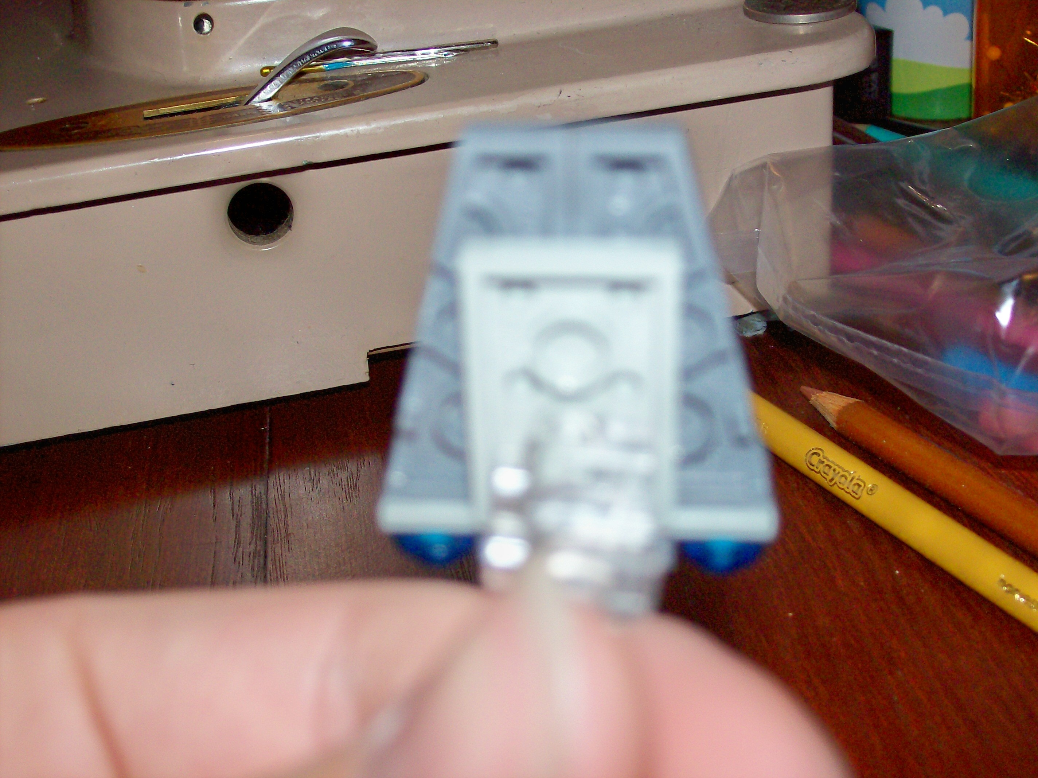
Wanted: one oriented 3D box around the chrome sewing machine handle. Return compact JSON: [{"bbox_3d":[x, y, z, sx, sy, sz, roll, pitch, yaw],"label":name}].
[{"bbox_3d":[-0.038,-0.059,0.303,0.025,0.011,0.006,-10,29,-9],"label":"chrome sewing machine handle"}]

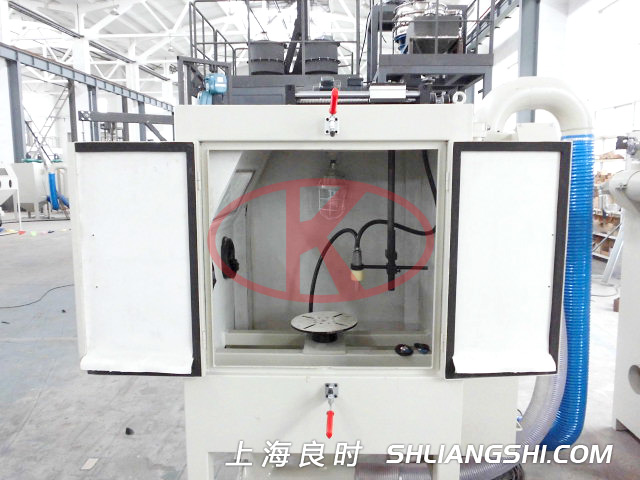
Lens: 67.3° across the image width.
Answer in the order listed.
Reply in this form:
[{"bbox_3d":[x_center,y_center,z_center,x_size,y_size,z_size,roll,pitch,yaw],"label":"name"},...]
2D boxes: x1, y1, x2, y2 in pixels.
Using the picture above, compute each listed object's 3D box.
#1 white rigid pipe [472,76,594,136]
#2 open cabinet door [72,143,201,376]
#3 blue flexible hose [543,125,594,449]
[{"bbox_3d":[0.970,-0.607,2.190,0.530,0.275,0.140,0,7,0],"label":"white rigid pipe"},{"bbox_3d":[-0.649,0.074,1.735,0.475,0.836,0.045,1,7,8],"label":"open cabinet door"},{"bbox_3d":[1.210,0.288,2.311,0.209,1.549,0.190,0,7,0],"label":"blue flexible hose"}]

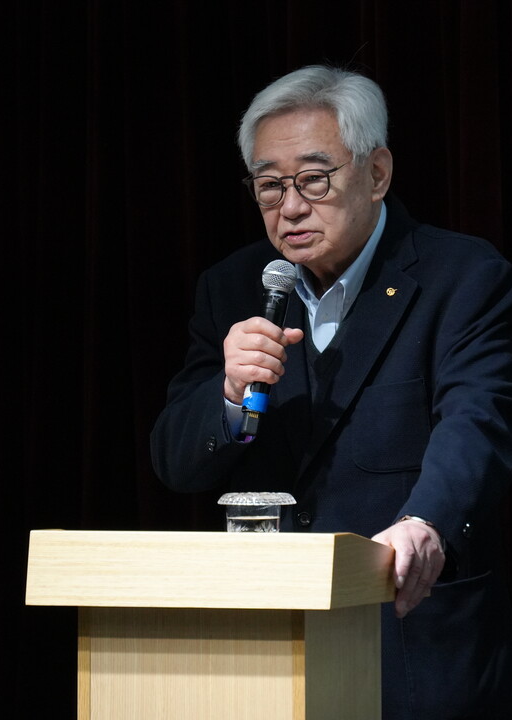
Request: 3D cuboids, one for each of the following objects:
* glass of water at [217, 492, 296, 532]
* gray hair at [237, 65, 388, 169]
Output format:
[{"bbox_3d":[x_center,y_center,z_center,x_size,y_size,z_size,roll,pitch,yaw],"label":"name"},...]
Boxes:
[{"bbox_3d":[0.002,0.223,10.101,0.105,0.094,0.105,0,1,0],"label":"glass of water"},{"bbox_3d":[0.078,-0.305,10.370,0.185,0.175,0.215,-8,8,34],"label":"gray hair"}]

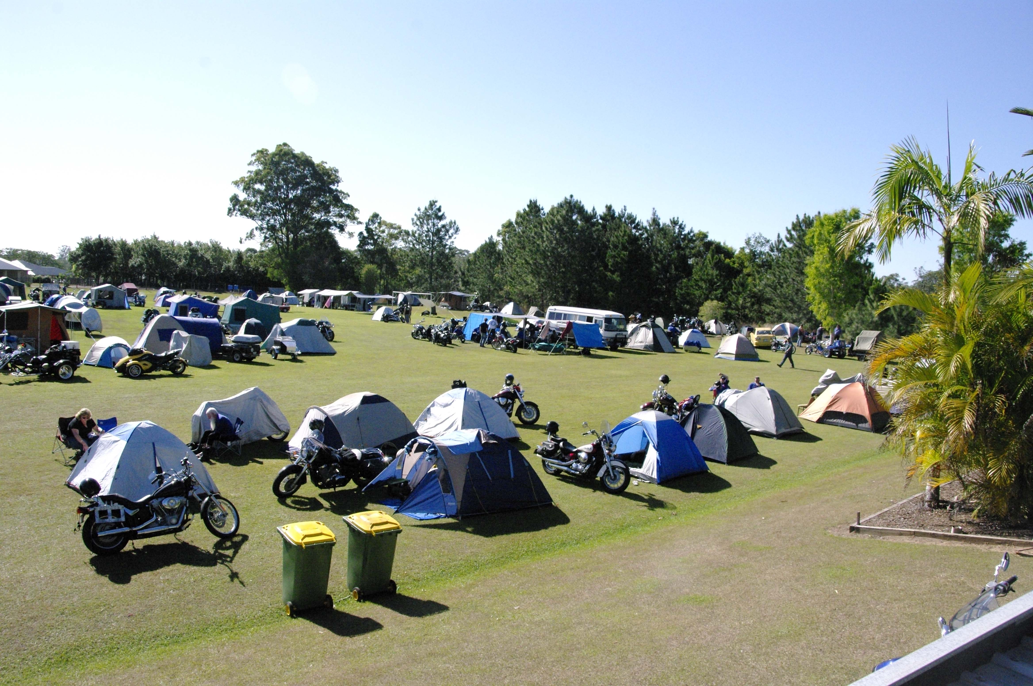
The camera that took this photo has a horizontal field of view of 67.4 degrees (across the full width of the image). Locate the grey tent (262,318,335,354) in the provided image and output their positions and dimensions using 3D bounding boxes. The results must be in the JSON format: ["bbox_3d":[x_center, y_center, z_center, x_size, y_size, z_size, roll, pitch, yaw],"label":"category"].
[{"bbox_3d":[-11.209,-0.328,39.947,3.250,1.680,2.150,0,5,-28],"label":"grey tent"}]

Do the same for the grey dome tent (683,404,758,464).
[{"bbox_3d":[5.034,2.253,20.450,2.120,1.260,1.850,6,6,41],"label":"grey dome tent"}]

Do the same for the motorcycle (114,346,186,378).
[{"bbox_3d":[-14.525,0.646,30.940,2.650,1.140,1.500,0,5,-30],"label":"motorcycle"}]

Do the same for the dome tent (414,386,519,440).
[{"bbox_3d":[-1.347,1.870,21.078,2.100,1.320,2.100,-1,6,-39],"label":"dome tent"}]

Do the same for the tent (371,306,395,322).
[{"bbox_3d":[-11.187,-2.565,66.634,1.850,1.250,1.850,0,6,-33],"label":"tent"}]

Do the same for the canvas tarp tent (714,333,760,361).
[{"bbox_3d":[13.975,0.253,49.126,2.000,1.520,2.000,1,5,-22],"label":"canvas tarp tent"}]

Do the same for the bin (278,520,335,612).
[{"bbox_3d":[-2.879,3.053,10.594,0.580,1.070,0.730,0,5,-31],"label":"bin"}]

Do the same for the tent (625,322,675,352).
[{"bbox_3d":[8.881,-0.498,51.995,2.500,1.800,2.100,8,7,43],"label":"tent"}]

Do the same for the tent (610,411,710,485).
[{"bbox_3d":[3.305,2.364,19.031,2.170,1.460,2.080,-2,7,-44],"label":"tent"}]

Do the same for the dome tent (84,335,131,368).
[{"bbox_3d":[-16.718,0.322,32.135,1.800,1.140,1.700,8,7,42],"label":"dome tent"}]

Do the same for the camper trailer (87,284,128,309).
[{"bbox_3d":[-34.043,-3.947,64.763,2.800,2.020,2.100,0,6,-32],"label":"camper trailer"}]

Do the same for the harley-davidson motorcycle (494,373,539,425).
[{"bbox_3d":[-0.557,1.698,23.419,2.450,1.360,0.900,3,5,3],"label":"harley-davidson motorcycle"}]

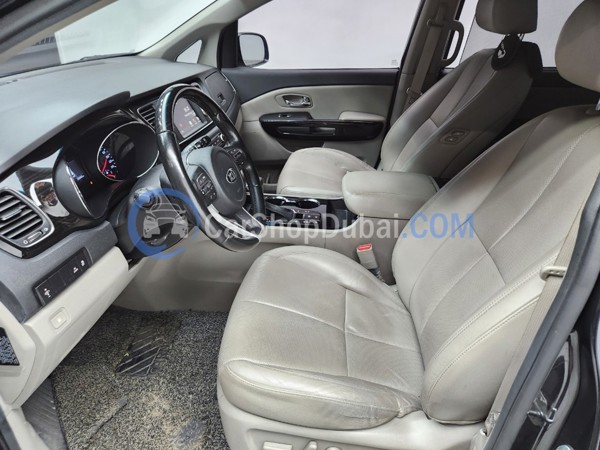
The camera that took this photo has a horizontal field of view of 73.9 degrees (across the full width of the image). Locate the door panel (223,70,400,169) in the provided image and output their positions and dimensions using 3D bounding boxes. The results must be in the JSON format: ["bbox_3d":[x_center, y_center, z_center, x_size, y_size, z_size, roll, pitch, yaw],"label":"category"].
[{"bbox_3d":[-0.008,-0.508,2.015,0.920,0.500,0.130,2,30,3],"label":"door panel"}]

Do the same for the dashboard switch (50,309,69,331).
[{"bbox_3d":[-0.437,0.171,0.721,0.011,0.024,0.031,-3,28,15],"label":"dashboard switch"}]

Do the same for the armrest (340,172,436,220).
[{"bbox_3d":[0.280,-0.097,1.234,0.295,0.080,0.225,3,26,7],"label":"armrest"}]

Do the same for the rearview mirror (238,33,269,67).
[{"bbox_3d":[-0.263,-0.929,2.117,0.110,0.175,0.220,18,34,29],"label":"rearview mirror"}]

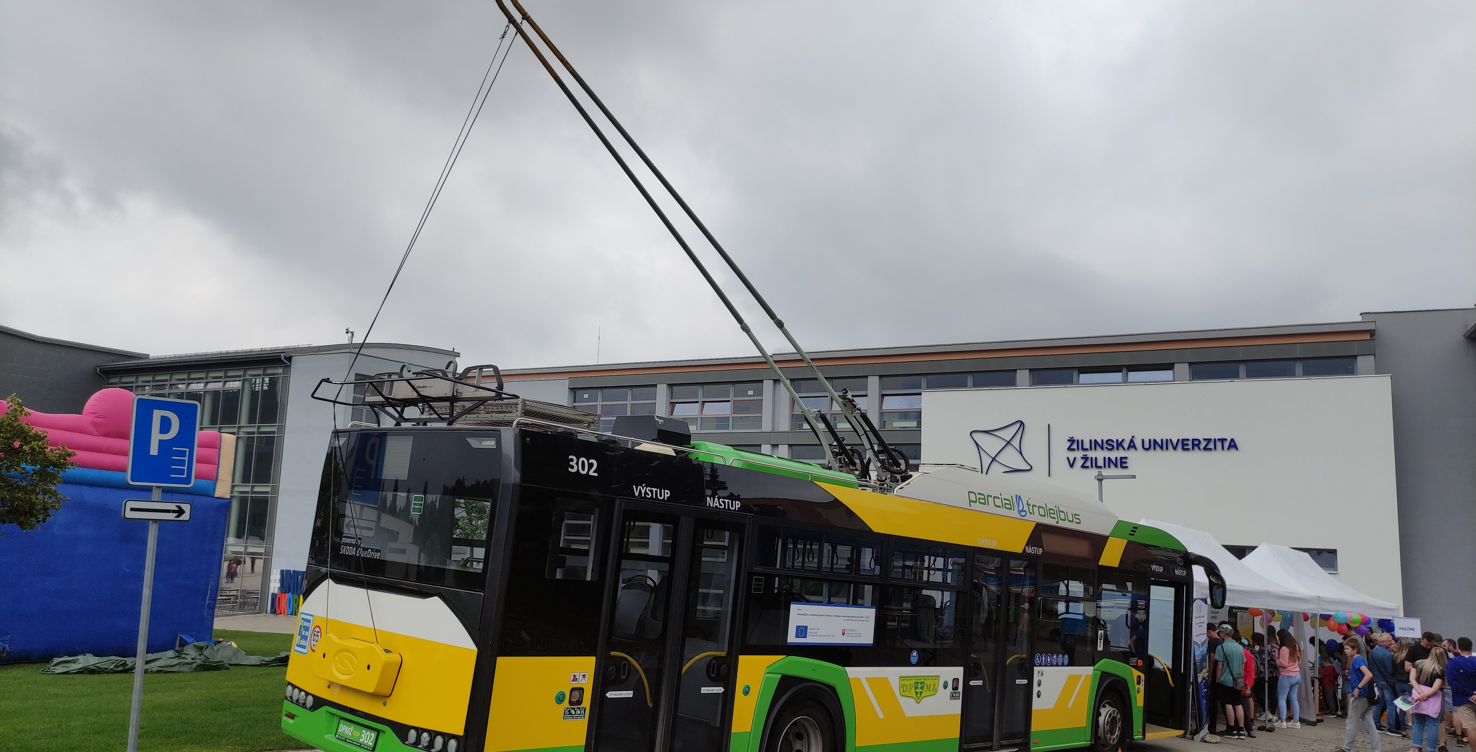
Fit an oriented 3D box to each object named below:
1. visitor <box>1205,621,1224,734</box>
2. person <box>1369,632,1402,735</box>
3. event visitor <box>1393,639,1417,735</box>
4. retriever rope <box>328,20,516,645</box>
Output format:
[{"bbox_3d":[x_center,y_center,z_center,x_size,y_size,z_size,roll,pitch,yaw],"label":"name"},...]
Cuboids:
[{"bbox_3d":[7.351,4.685,16.531,0.400,1.618,0.480,-4,-10,36],"label":"visitor"},{"bbox_3d":[11.613,5.494,19.131,0.380,1.732,0.500,4,-8,-14],"label":"person"},{"bbox_3d":[11.823,5.529,19.003,0.350,1.661,0.450,9,-11,-40],"label":"event visitor"},{"bbox_3d":[-2.357,-0.508,7.931,1.106,4.760,0.936,-5,-11,43],"label":"retriever rope"}]

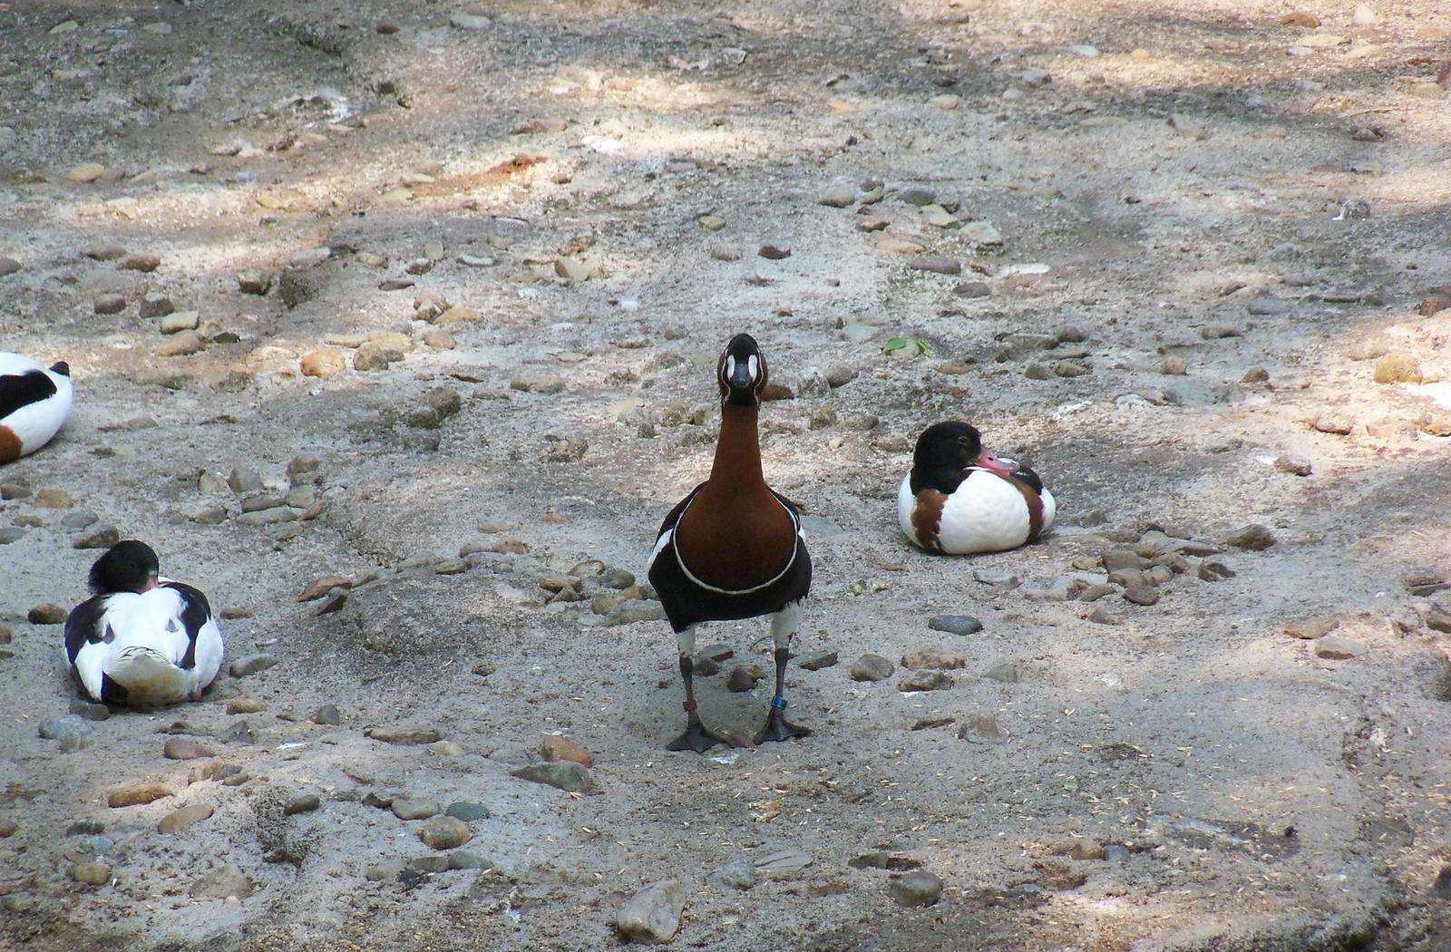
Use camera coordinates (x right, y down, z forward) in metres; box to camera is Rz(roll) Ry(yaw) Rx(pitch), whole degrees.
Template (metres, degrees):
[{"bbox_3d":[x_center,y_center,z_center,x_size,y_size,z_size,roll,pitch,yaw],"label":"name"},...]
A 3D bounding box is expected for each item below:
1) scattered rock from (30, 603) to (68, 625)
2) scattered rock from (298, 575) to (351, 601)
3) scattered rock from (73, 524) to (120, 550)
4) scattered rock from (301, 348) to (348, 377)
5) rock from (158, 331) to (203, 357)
[{"bbox_3d":[-0.710,0.145,12.568,0.040,0.021,0.030,0,13,0],"label":"scattered rock"},{"bbox_3d":[-0.423,0.118,12.650,0.054,0.023,0.035,0,13,0],"label":"scattered rock"},{"bbox_3d":[-0.644,0.063,12.280,0.050,0.020,0.035,-6,19,-19],"label":"scattered rock"},{"bbox_3d":[-0.413,-0.117,12.341,0.046,0.026,0.033,-1,16,-5],"label":"scattered rock"},{"bbox_3d":[-0.563,-0.137,12.399,0.048,0.024,0.034,-7,18,-24],"label":"rock"}]

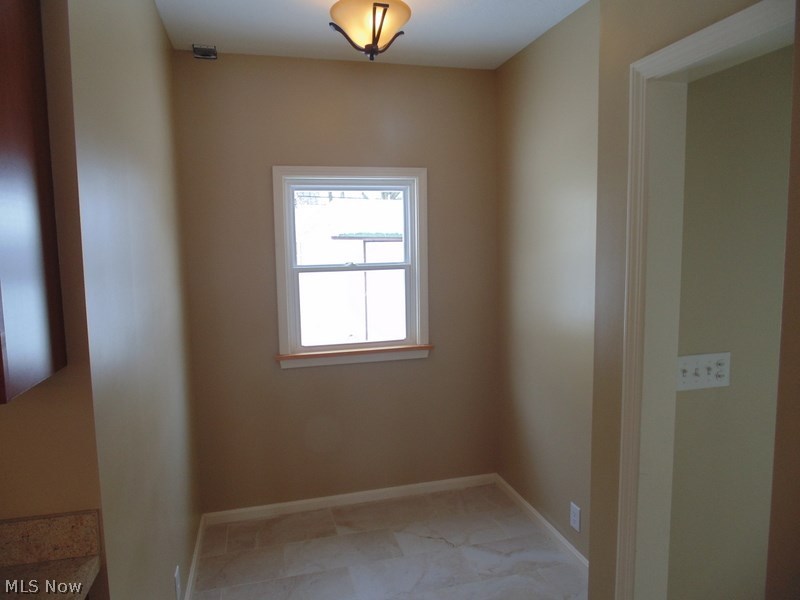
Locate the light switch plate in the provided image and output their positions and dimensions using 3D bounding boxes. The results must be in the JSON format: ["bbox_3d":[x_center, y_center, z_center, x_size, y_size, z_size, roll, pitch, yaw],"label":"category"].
[{"bbox_3d":[0.978,0.231,1.631,0.208,0.114,0.010,-3,6,-15],"label":"light switch plate"}]

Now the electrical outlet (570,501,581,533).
[{"bbox_3d":[0.874,1.088,2.544,0.010,0.124,0.074,-3,6,-15],"label":"electrical outlet"}]

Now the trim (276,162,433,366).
[{"bbox_3d":[-0.263,-0.195,3.019,0.930,1.150,0.070,-3,6,-15],"label":"trim"}]

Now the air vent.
[{"bbox_3d":[-1.018,-1.288,2.659,0.120,0.050,0.080,-3,6,-15],"label":"air vent"}]

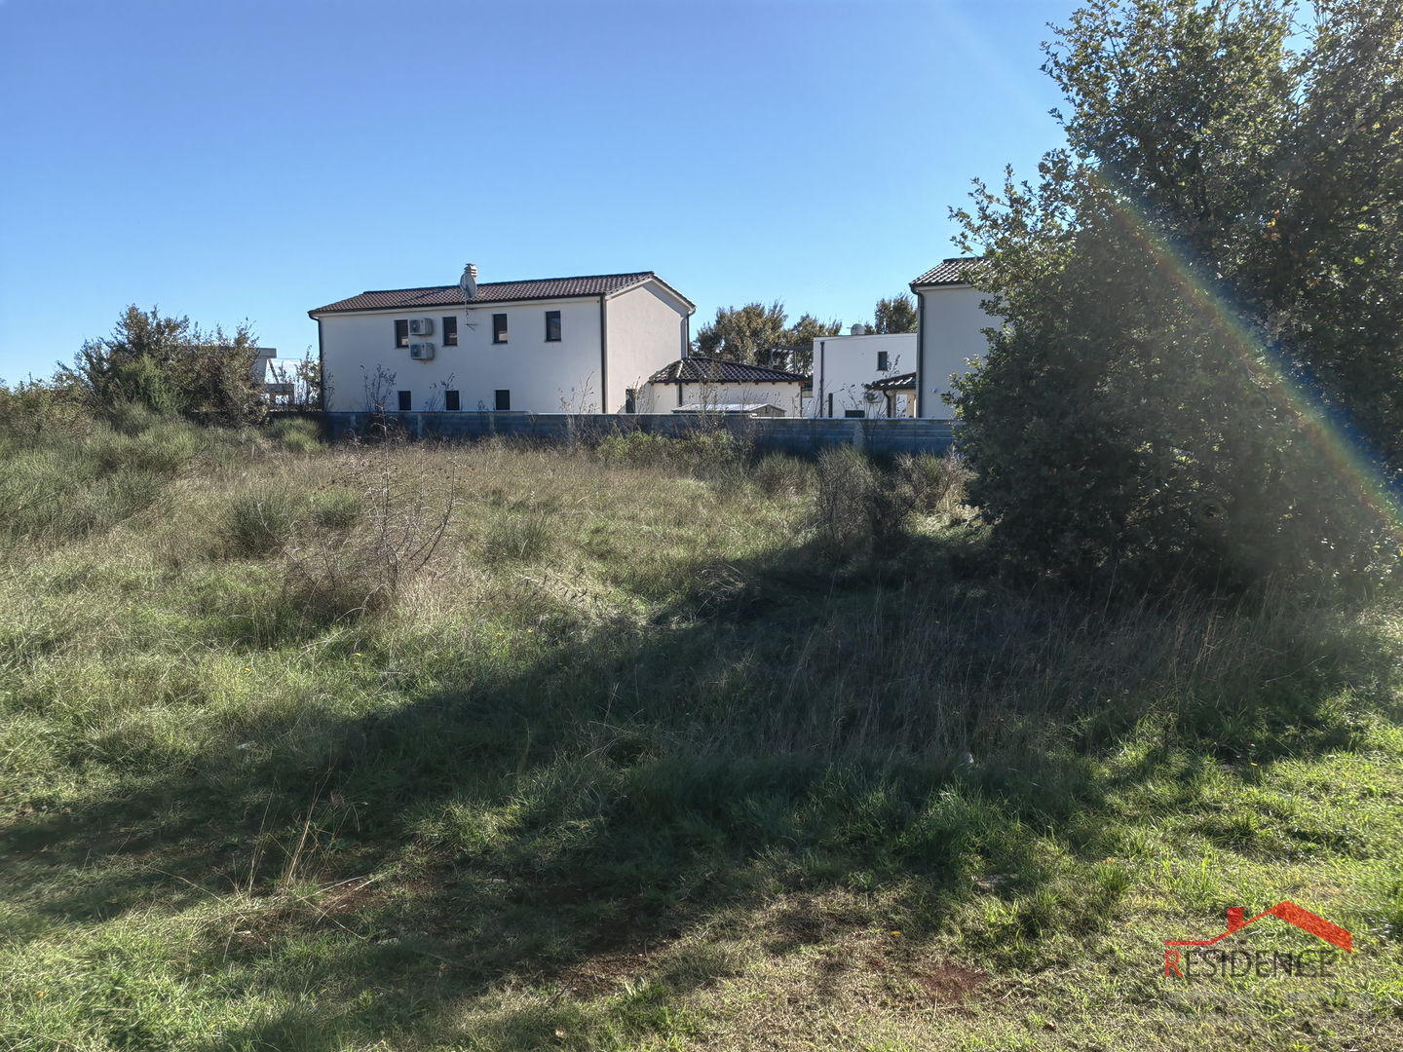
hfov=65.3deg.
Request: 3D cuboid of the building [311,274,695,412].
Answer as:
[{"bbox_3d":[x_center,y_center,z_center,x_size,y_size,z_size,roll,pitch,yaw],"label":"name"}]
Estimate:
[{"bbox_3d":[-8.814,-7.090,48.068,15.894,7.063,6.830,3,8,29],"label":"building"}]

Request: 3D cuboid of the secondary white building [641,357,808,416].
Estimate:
[{"bbox_3d":[0.273,-5.355,47.398,6.923,3.628,5.200,-5,8,-37],"label":"secondary white building"}]

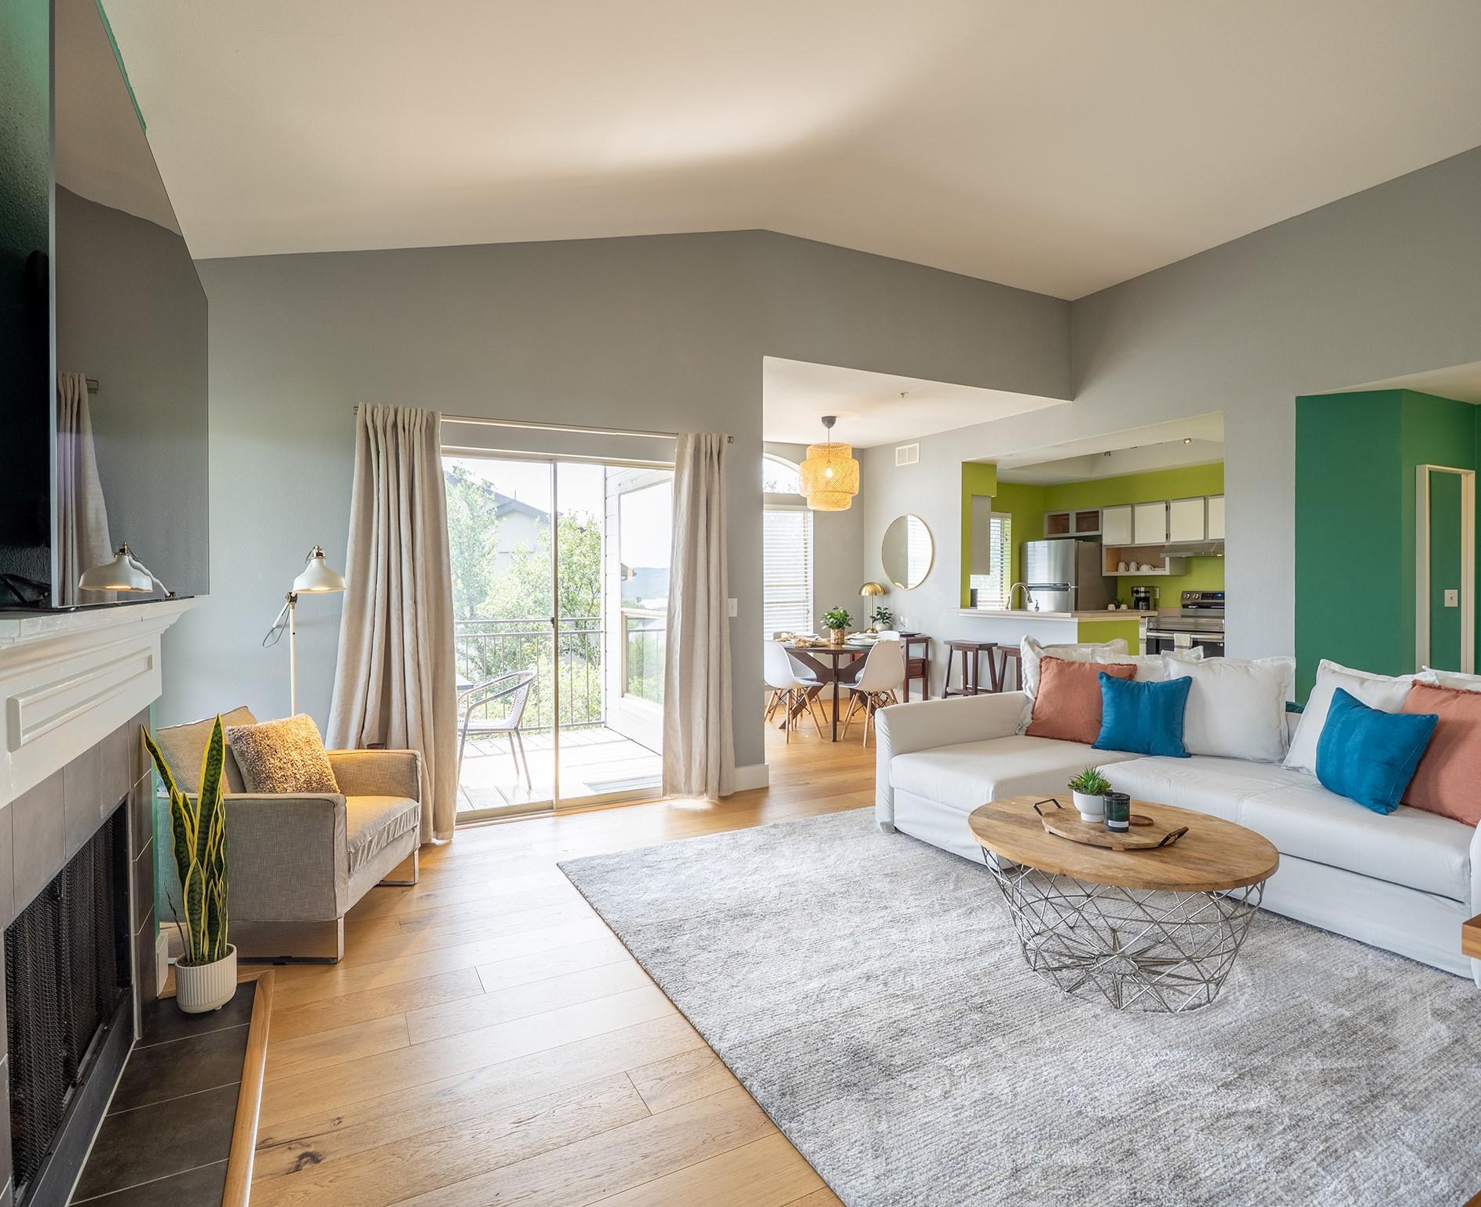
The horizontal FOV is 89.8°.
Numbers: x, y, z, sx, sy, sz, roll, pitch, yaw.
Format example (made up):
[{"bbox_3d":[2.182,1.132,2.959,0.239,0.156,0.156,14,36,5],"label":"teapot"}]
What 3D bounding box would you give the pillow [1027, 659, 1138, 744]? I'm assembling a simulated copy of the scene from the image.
[{"bbox_3d":[1.882,0.542,4.132,0.500,0.480,0.160,1,-26,40],"label":"pillow"}]

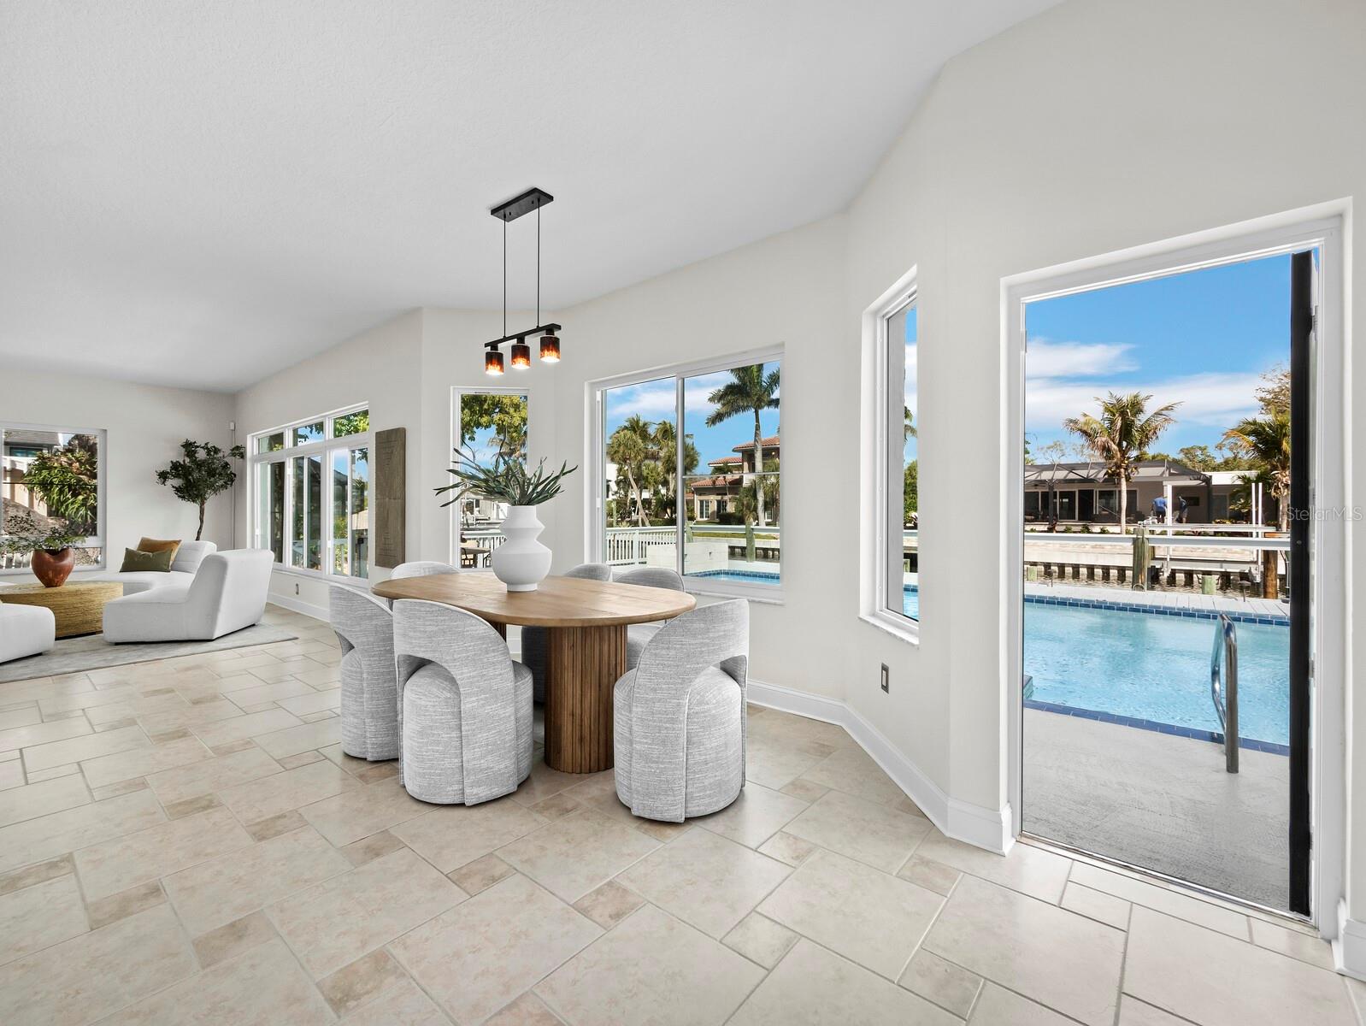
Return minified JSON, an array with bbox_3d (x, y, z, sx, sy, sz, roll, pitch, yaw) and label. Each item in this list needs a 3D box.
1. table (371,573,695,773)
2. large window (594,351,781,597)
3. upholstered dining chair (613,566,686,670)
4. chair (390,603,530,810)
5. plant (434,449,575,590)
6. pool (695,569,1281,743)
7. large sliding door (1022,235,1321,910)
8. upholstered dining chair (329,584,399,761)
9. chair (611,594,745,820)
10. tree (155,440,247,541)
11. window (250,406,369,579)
[{"bbox_3d":[-0.856,0.802,2.995,2.080,0.776,0.980,0,0,37],"label":"table"},{"bbox_3d":[-0.045,-0.252,3.913,1.750,1.520,0.110,0,0,38],"label":"large window"},{"bbox_3d":[-0.305,0.765,3.285,0.580,0.845,0.600,0,0,32],"label":"upholstered dining chair"},{"bbox_3d":[-0.980,0.780,2.550,0.610,0.840,0.610,0,0,23],"label":"chair"},{"bbox_3d":[-1.040,0.031,3.200,0.770,0.830,0.700,0,0,0],"label":"plant"},{"bbox_3d":[3.032,1.964,7.674,10.400,1.200,6.300,0,0,38],"label":"pool"},{"bbox_3d":[1.563,0.199,1.861,0.800,2.050,0.110,0,0,38],"label":"large sliding door"},{"bbox_3d":[-1.520,0.768,2.940,0.600,0.845,0.580,0,1,-45],"label":"upholstered dining chair"},{"bbox_3d":[-0.010,0.784,2.440,0.610,0.840,0.610,0,0,-42],"label":"chair"},{"bbox_3d":[-6.540,0.103,7.500,0.980,2.170,0.980,0,0,38],"label":"tree"},{"bbox_3d":[-4.650,-0.196,6.779,4.100,1.850,0.140,0,0,38],"label":"window"}]

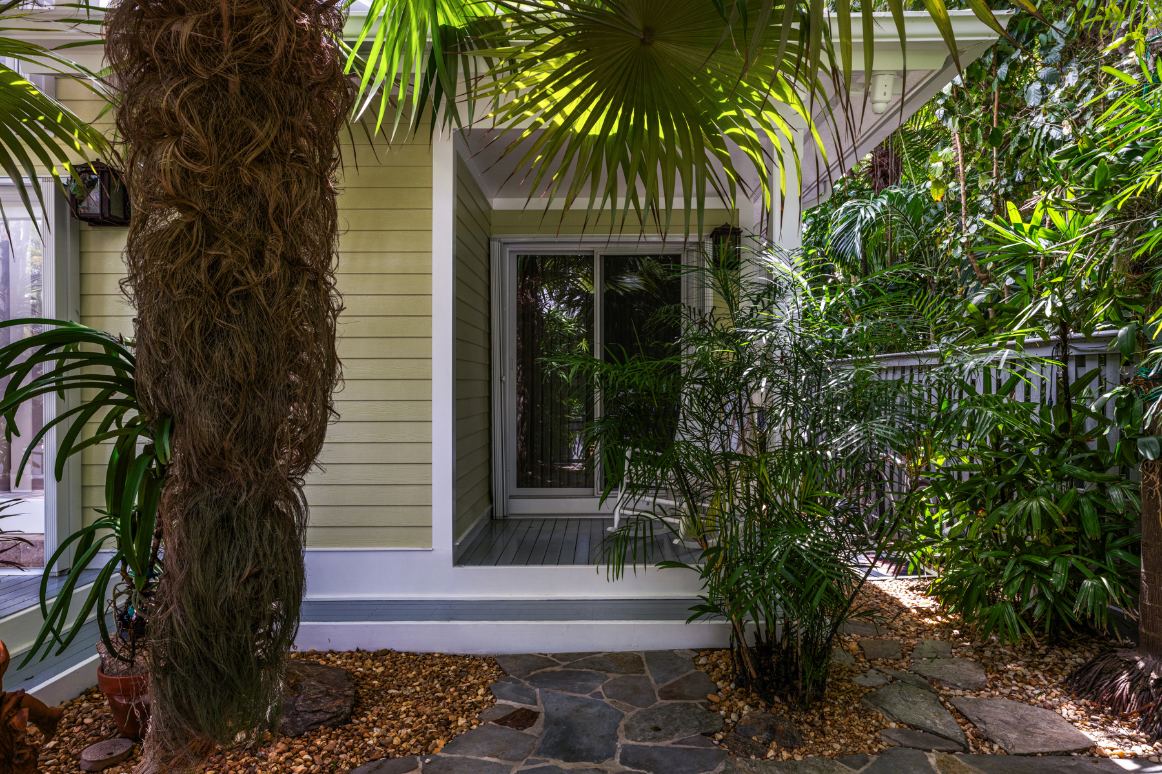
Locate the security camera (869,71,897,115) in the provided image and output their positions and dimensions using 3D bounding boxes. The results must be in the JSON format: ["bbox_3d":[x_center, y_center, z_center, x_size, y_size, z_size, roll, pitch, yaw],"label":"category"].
[{"bbox_3d":[1.375,-1.342,2.950,0.120,0.200,0.125,0,0,1],"label":"security camera"}]

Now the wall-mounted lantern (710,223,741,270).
[{"bbox_3d":[1.068,-1.040,4.730,0.215,0.335,0.225,0,0,1],"label":"wall-mounted lantern"}]

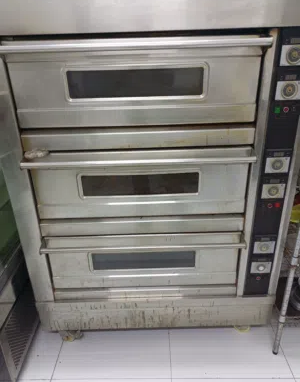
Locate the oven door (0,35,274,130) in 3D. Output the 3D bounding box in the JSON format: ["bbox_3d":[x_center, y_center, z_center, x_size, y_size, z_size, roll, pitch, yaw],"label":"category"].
[{"bbox_3d":[-0.055,-0.397,1.070,0.914,0.300,0.050,-2,23,0],"label":"oven door"}]

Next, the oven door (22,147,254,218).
[{"bbox_3d":[-0.042,-0.027,1.230,0.910,0.300,0.050,-2,23,0],"label":"oven door"}]

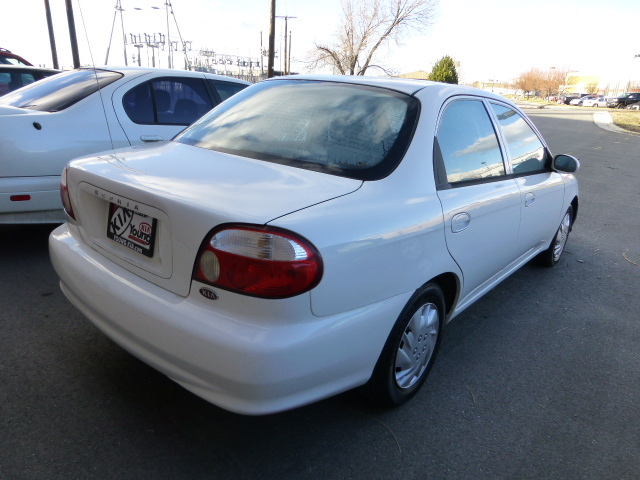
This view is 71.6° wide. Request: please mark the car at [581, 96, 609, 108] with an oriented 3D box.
[{"bbox_3d":[31.384,-15.607,50.000,4.500,1.420,1.750,-7,22,-28],"label":"car"}]

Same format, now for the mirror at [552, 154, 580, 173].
[{"bbox_3d":[1.682,-0.535,3.023,0.175,0.115,0.120,18,23,37],"label":"mirror"}]

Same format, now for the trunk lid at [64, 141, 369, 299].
[{"bbox_3d":[-0.505,-0.136,1.845,1.240,0.400,0.680,18,23,37],"label":"trunk lid"}]

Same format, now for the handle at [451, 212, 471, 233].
[{"bbox_3d":[0.605,-0.081,1.927,0.047,0.083,0.175,18,23,37],"label":"handle"}]

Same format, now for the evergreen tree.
[{"bbox_3d":[12.576,-16.227,45.000,3.000,4.300,3.000,4,19,0],"label":"evergreen tree"}]

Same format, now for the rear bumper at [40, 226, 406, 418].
[{"bbox_3d":[-0.528,0.192,1.951,1.690,0.470,0.780,18,23,37],"label":"rear bumper"}]

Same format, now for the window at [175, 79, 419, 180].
[{"bbox_3d":[-0.125,-0.580,2.144,1.270,0.130,0.675,18,56,37],"label":"window"}]

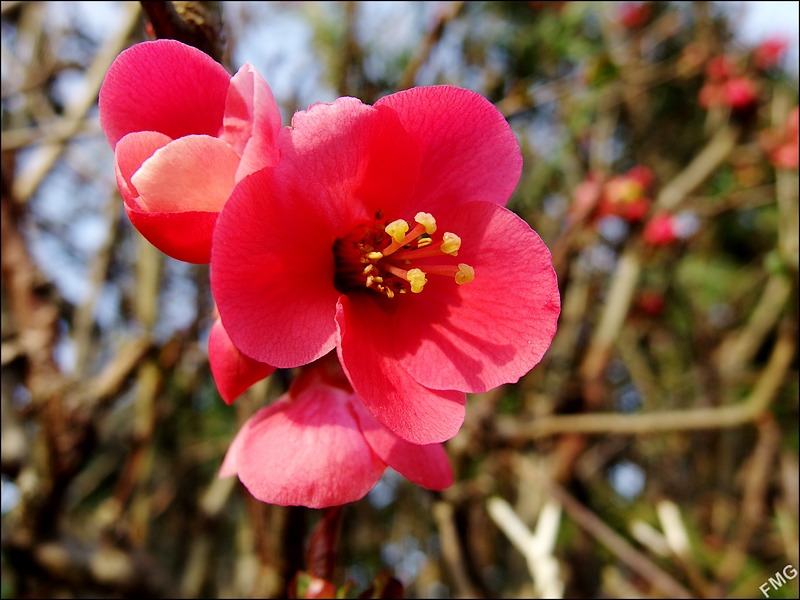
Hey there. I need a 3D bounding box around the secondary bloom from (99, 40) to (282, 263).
[{"bbox_3d":[-0.029,-0.021,0.092,0.026,0.029,0.025,0,-27,8],"label":"secondary bloom"}]

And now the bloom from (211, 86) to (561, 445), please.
[{"bbox_3d":[-0.004,-0.004,0.081,0.042,0.042,0.020,0,-3,-24],"label":"bloom"}]

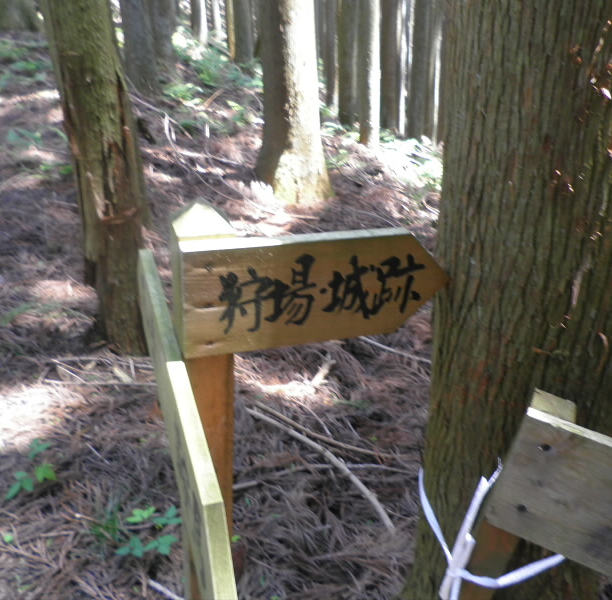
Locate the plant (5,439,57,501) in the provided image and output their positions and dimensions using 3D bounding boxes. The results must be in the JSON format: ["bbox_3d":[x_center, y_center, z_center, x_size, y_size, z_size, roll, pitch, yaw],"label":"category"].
[{"bbox_3d":[-0.846,0.519,1.917,0.140,0.110,0.140,1,18,0],"label":"plant"}]

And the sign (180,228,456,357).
[{"bbox_3d":[0.027,-0.017,1.019,0.450,0.175,0.036,-5,19,-17],"label":"sign"}]

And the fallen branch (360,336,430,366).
[{"bbox_3d":[0.368,0.211,2.618,0.376,0.030,0.033,18,32,29],"label":"fallen branch"}]

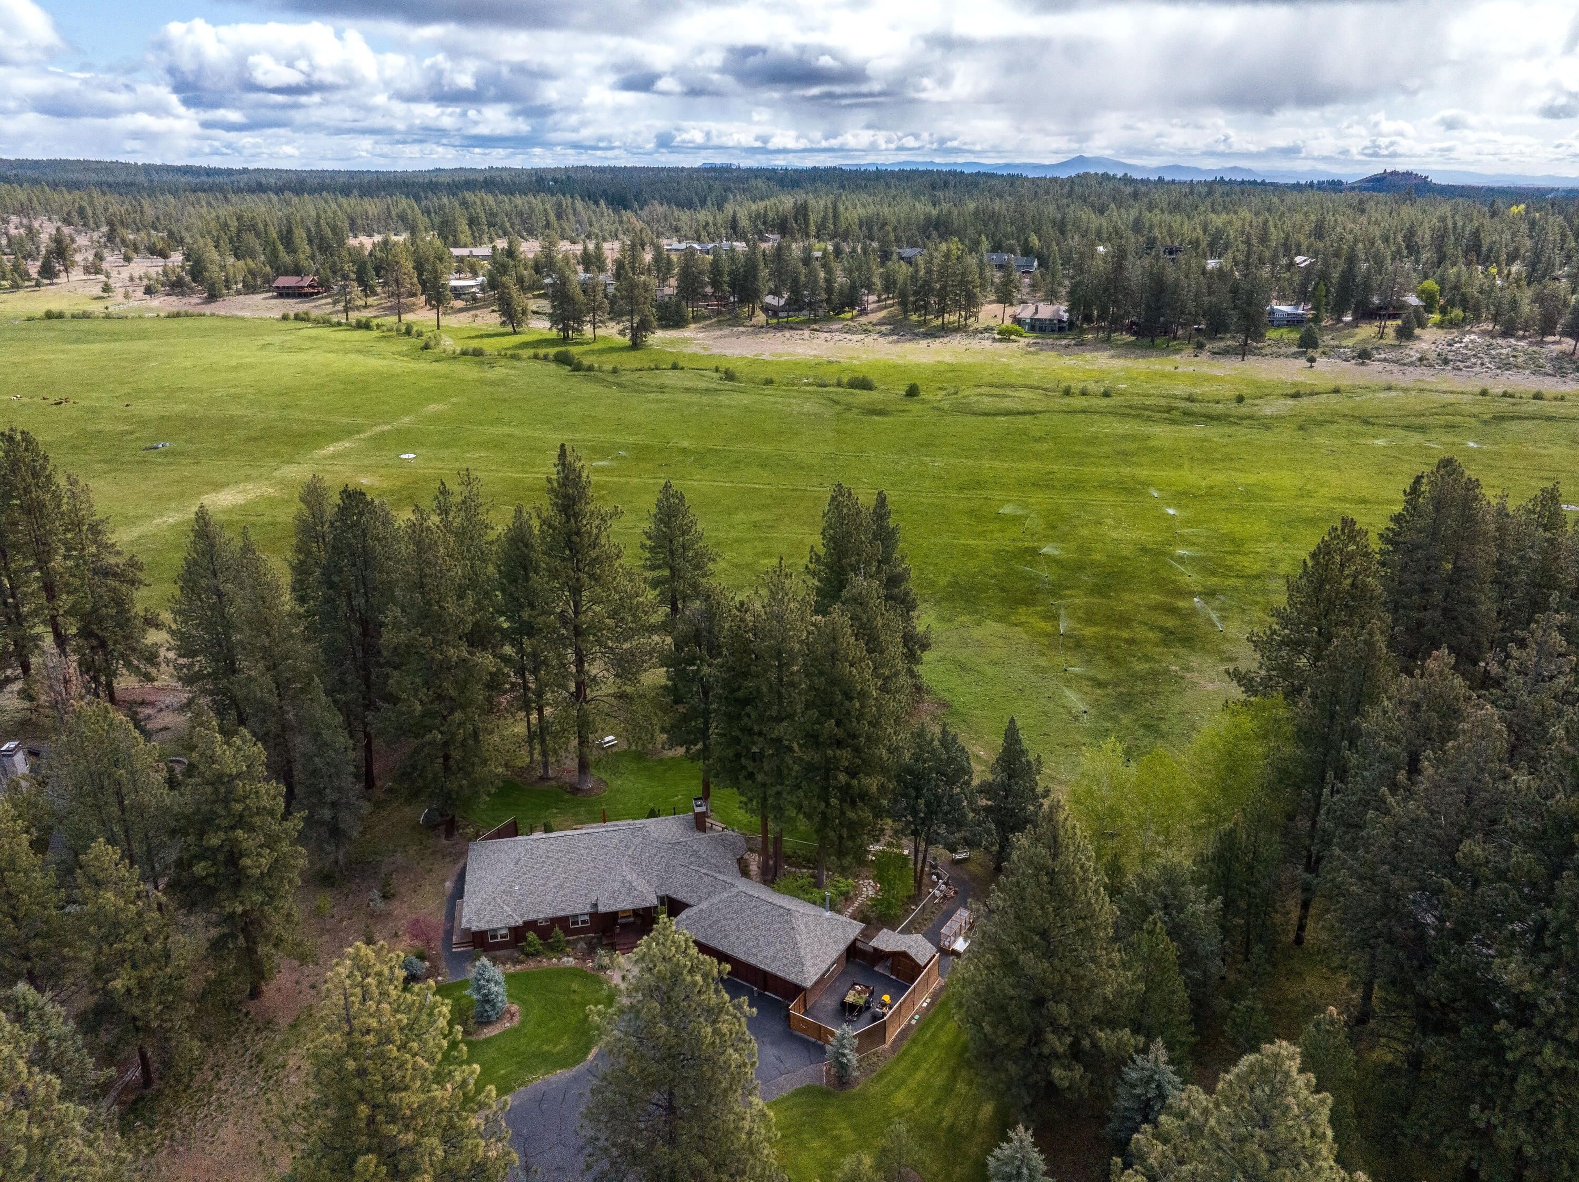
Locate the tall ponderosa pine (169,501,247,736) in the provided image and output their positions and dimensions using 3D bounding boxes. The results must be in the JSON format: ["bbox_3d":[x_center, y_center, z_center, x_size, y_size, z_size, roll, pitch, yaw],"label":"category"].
[{"bbox_3d":[-57.340,5.640,110.670,8.490,29.540,8.490,0,21,0],"label":"tall ponderosa pine"}]

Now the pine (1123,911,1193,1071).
[{"bbox_3d":[25.640,28.040,75.680,4.690,13.430,4.690,0,21,0],"label":"pine"}]

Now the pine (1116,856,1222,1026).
[{"bbox_3d":[26.170,23.770,73.750,6.990,13.780,6.990,1,21,0],"label":"pine"}]

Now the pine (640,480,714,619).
[{"bbox_3d":[-11.480,1.125,113.106,7.528,25.835,7.528,0,21,0],"label":"pine"}]

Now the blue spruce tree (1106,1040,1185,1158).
[{"bbox_3d":[20.436,28.506,62.248,4.200,7.700,4.200,0,21,0],"label":"blue spruce tree"}]

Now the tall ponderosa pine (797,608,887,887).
[{"bbox_3d":[4.123,12.580,85.041,7.000,24.273,7.000,0,21,0],"label":"tall ponderosa pine"}]

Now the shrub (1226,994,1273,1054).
[{"bbox_3d":[33.440,31.320,79.620,3.230,4.540,3.230,0,21,0],"label":"shrub"}]

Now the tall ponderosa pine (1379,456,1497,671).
[{"bbox_3d":[68.040,0.300,115.010,11.930,29.400,11.930,1,21,0],"label":"tall ponderosa pine"}]

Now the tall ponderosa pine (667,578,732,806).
[{"bbox_3d":[-7.790,9.875,94.643,5.656,22.537,5.656,0,21,0],"label":"tall ponderosa pine"}]

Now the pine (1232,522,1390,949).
[{"bbox_3d":[41.170,12.080,84.810,11.280,36.760,10.720,0,21,0],"label":"pine"}]

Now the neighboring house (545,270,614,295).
[{"bbox_3d":[-94.030,-134.970,481.820,31.000,7.000,13.000,-5,22,-15],"label":"neighboring house"}]

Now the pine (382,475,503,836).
[{"bbox_3d":[-32.040,6.670,100.220,10.620,35.290,10.090,0,21,0],"label":"pine"}]

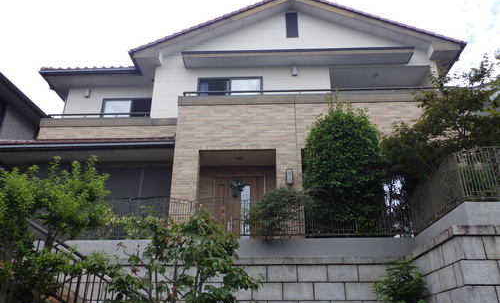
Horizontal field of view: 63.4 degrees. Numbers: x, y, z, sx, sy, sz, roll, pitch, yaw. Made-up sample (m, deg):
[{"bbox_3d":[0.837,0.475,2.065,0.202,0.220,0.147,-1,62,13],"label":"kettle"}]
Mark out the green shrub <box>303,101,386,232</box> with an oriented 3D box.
[{"bbox_3d":[1.750,0.305,7.583,1.532,2.913,1.400,-1,-25,2],"label":"green shrub"}]

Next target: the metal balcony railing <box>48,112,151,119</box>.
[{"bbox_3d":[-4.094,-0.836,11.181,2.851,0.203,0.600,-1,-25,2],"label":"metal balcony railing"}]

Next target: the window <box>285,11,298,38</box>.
[{"bbox_3d":[1.255,-3.737,12.008,0.360,0.987,0.100,-1,-25,2],"label":"window"}]

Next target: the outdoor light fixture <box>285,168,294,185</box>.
[{"bbox_3d":[0.870,0.550,8.820,0.158,0.375,0.120,-1,-25,2],"label":"outdoor light fixture"}]

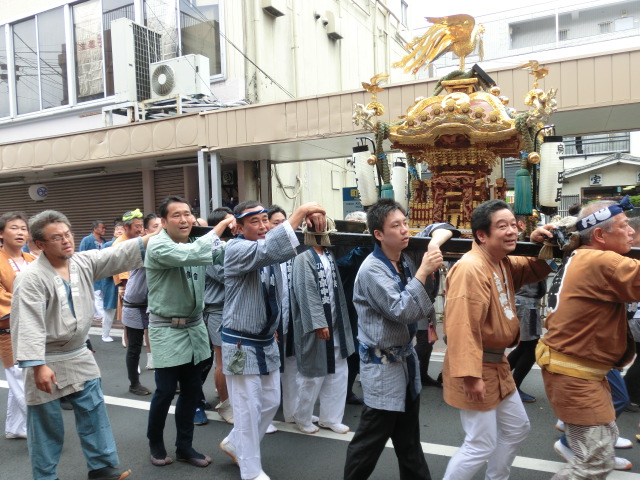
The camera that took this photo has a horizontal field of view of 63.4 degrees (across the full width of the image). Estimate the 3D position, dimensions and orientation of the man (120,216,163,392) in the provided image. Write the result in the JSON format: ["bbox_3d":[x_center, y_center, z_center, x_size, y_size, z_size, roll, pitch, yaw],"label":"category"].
[{"bbox_3d":[-1.629,0.589,4.728,0.480,1.660,0.500,-1,2,25],"label":"man"}]

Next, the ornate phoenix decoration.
[{"bbox_3d":[0.801,-1.328,3.500,0.570,0.370,0.320,-1,2,23],"label":"ornate phoenix decoration"}]

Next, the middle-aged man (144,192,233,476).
[{"bbox_3d":[-0.848,0.578,3.303,0.520,1.720,0.480,0,2,37],"label":"middle-aged man"}]

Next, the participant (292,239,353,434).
[{"bbox_3d":[0.018,0.607,3.771,0.380,1.580,0.500,0,2,42],"label":"participant"}]

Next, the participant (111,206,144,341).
[{"bbox_3d":[-2.124,0.541,5.844,0.480,1.720,0.520,-1,2,25],"label":"participant"}]

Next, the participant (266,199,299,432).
[{"bbox_3d":[-0.313,0.569,3.871,0.450,1.670,0.520,-1,2,30],"label":"participant"}]

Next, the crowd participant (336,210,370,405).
[{"bbox_3d":[0.276,0.561,4.368,0.450,1.620,0.500,-1,2,22],"label":"crowd participant"}]

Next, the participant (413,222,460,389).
[{"bbox_3d":[1.019,0.515,4.790,0.450,1.640,0.500,-1,2,22],"label":"participant"}]

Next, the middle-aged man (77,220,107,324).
[{"bbox_3d":[-3.684,0.496,8.304,0.420,1.600,0.500,-1,2,25],"label":"middle-aged man"}]

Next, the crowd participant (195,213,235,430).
[{"bbox_3d":[-0.799,0.585,4.009,0.480,1.660,0.500,-1,2,15],"label":"crowd participant"}]

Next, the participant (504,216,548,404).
[{"bbox_3d":[1.702,0.520,4.263,0.500,1.620,0.500,-1,2,22],"label":"participant"}]

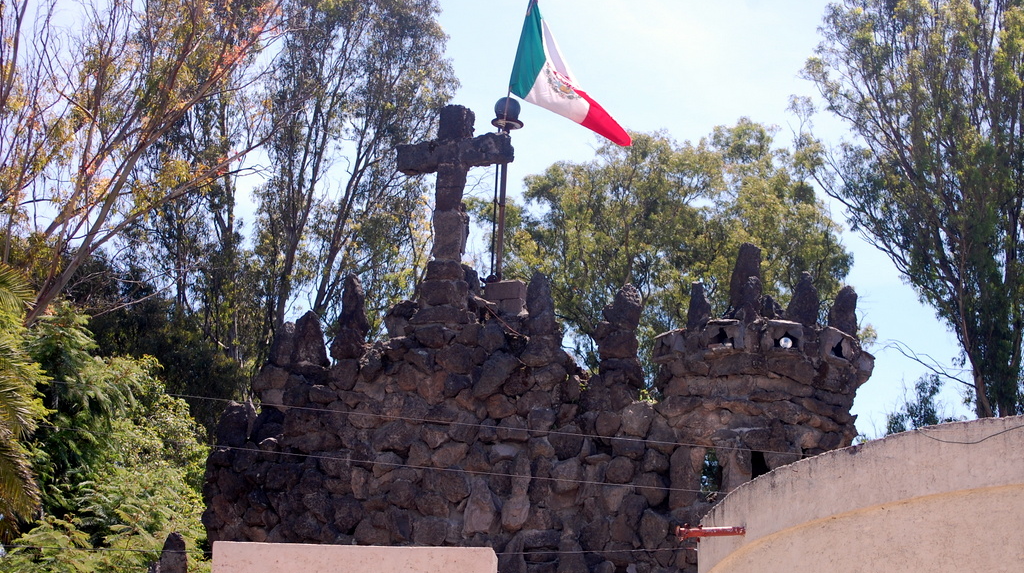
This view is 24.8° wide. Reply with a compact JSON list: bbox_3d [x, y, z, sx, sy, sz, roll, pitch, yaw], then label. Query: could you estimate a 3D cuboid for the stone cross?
[{"bbox_3d":[-0.587,-1.059,24.200,1.200,1.740,0.280,-4,-21,18],"label":"stone cross"}]

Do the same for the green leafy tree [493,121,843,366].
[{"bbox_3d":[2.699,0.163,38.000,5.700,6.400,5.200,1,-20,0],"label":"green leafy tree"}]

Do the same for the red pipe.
[{"bbox_3d":[1.317,1.628,15.391,0.490,0.095,0.095,1,-19,-22],"label":"red pipe"}]

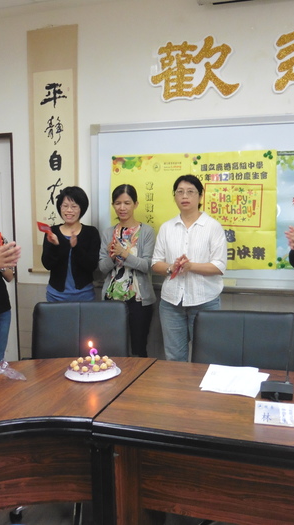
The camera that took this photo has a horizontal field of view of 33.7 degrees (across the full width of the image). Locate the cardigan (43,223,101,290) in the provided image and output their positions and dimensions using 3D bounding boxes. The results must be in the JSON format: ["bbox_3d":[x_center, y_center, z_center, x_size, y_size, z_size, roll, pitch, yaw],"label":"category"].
[{"bbox_3d":[-0.478,-0.028,3.050,0.370,0.430,0.310,-1,6,-6],"label":"cardigan"}]

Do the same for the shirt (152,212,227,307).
[{"bbox_3d":[0.255,-0.018,2.910,0.440,0.560,0.290,2,7,18],"label":"shirt"}]

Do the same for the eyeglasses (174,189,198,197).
[{"bbox_3d":[0.254,-0.421,2.932,0.140,0.042,0.140,2,7,16],"label":"eyeglasses"}]

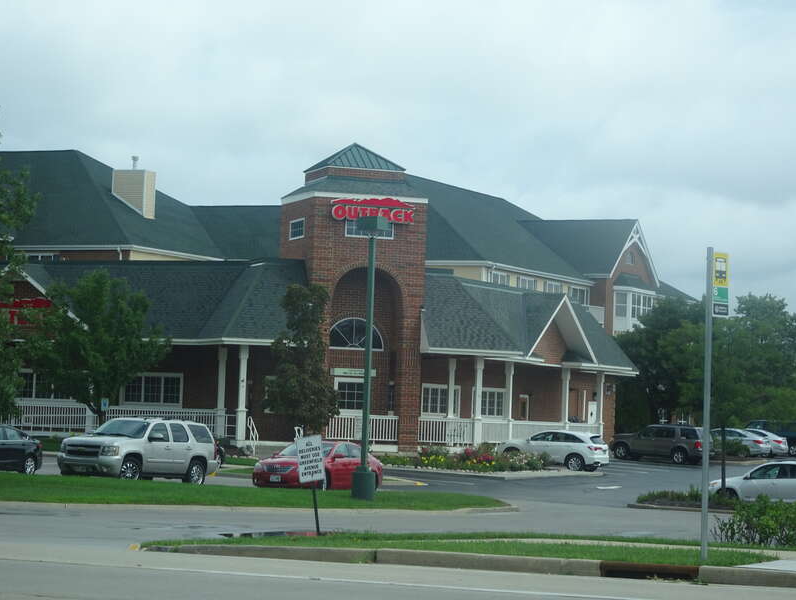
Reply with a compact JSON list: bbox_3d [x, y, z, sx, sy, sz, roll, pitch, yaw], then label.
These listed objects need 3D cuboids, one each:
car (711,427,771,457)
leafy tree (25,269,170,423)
[{"bbox_3d":[16.358,7.212,116.519,4.820,1.470,1.840,0,-4,28],"label":"car"},{"bbox_3d":[-10.821,2.096,83.500,5.200,6.400,5.000,2,-3,0],"label":"leafy tree"}]

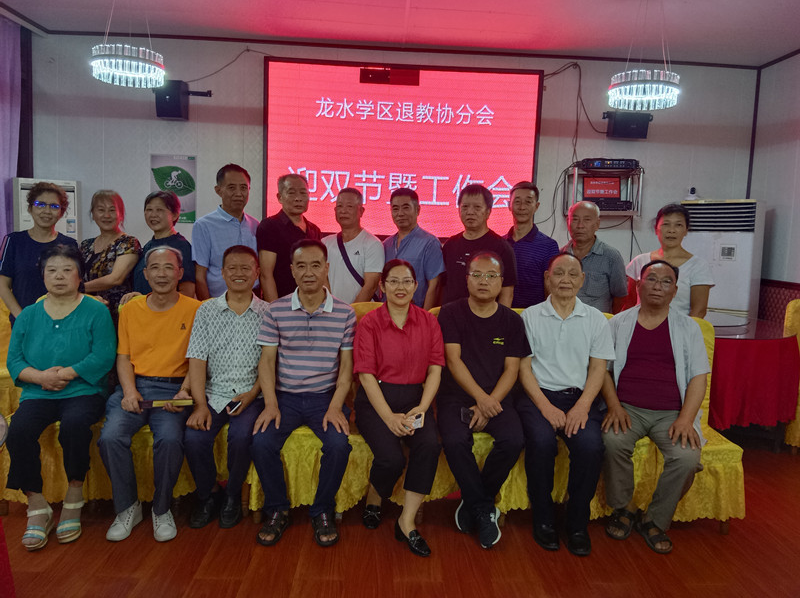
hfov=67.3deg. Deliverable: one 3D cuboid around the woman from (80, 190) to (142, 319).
[{"bbox_3d":[-1.631,0.148,3.405,0.420,1.530,0.360,2,6,-7],"label":"woman"}]

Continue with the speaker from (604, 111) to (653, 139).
[{"bbox_3d":[1.932,-1.452,5.058,0.310,0.240,0.230,3,12,4],"label":"speaker"}]

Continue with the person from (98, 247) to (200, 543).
[{"bbox_3d":[-1.180,0.385,2.901,0.520,1.256,0.760,1,6,-13],"label":"person"}]

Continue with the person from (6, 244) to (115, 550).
[{"bbox_3d":[-1.581,0.384,2.787,0.530,1.249,0.780,1,6,-11],"label":"person"}]

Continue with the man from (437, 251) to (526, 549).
[{"bbox_3d":[0.412,0.422,2.955,0.520,1.299,0.760,3,6,8],"label":"man"}]

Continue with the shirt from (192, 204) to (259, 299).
[{"bbox_3d":[-0.971,-0.199,3.402,0.480,0.660,0.290,-1,7,-32],"label":"shirt"}]

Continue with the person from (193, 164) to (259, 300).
[{"bbox_3d":[-0.973,0.105,3.434,0.480,1.719,0.330,-1,7,-32],"label":"person"}]

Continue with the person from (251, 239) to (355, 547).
[{"bbox_3d":[-0.423,0.386,2.725,0.500,1.300,0.660,2,6,-2],"label":"person"}]

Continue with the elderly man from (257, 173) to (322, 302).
[{"bbox_3d":[-0.640,0.117,3.464,0.470,1.660,0.320,1,6,-16],"label":"elderly man"}]

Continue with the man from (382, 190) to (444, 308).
[{"bbox_3d":[0.029,0.180,3.508,0.470,1.636,0.330,5,6,22],"label":"man"}]

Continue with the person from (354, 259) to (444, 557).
[{"bbox_3d":[0.037,0.446,2.848,0.480,1.245,0.800,2,6,-6],"label":"person"}]

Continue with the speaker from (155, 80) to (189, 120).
[{"bbox_3d":[-1.861,-1.624,4.917,0.230,0.330,0.220,2,12,-6],"label":"speaker"}]

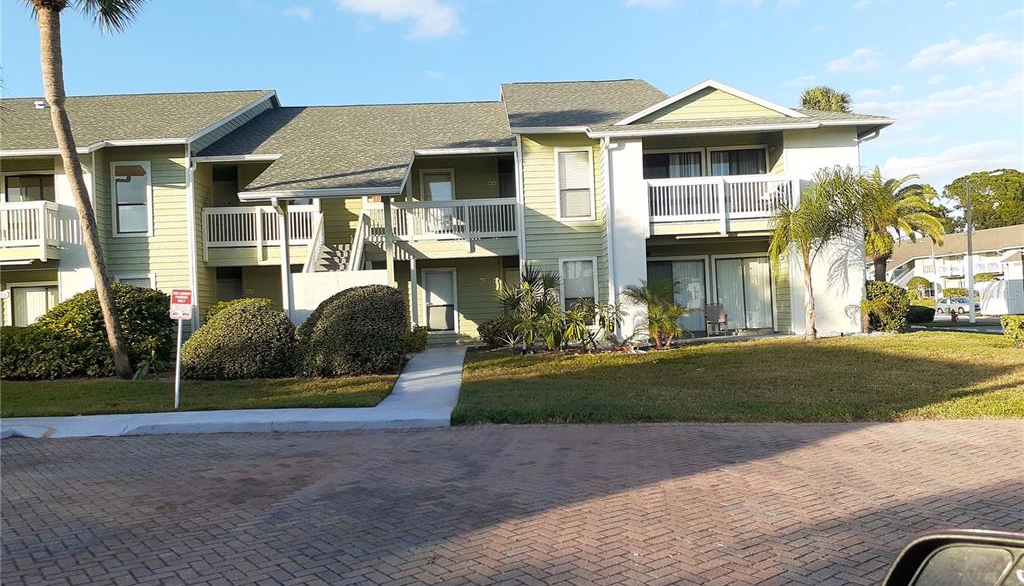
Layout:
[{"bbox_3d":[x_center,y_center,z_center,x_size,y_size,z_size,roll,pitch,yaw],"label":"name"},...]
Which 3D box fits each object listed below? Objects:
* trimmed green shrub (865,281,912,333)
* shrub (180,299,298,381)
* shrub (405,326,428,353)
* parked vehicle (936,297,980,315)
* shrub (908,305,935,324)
[{"bbox_3d":[10.600,0.383,22.593,1.330,1.474,1.350,-2,-1,-2],"label":"trimmed green shrub"},{"bbox_3d":[-5.820,0.981,17.092,2.350,1.664,2.200,-2,-1,-2],"label":"shrub"},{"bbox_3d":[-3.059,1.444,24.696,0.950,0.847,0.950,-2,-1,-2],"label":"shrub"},{"bbox_3d":[41.029,1.199,73.493,1.800,1.480,4.600,-2,-1,-19],"label":"parked vehicle"},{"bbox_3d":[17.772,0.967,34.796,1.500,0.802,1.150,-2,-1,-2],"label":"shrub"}]

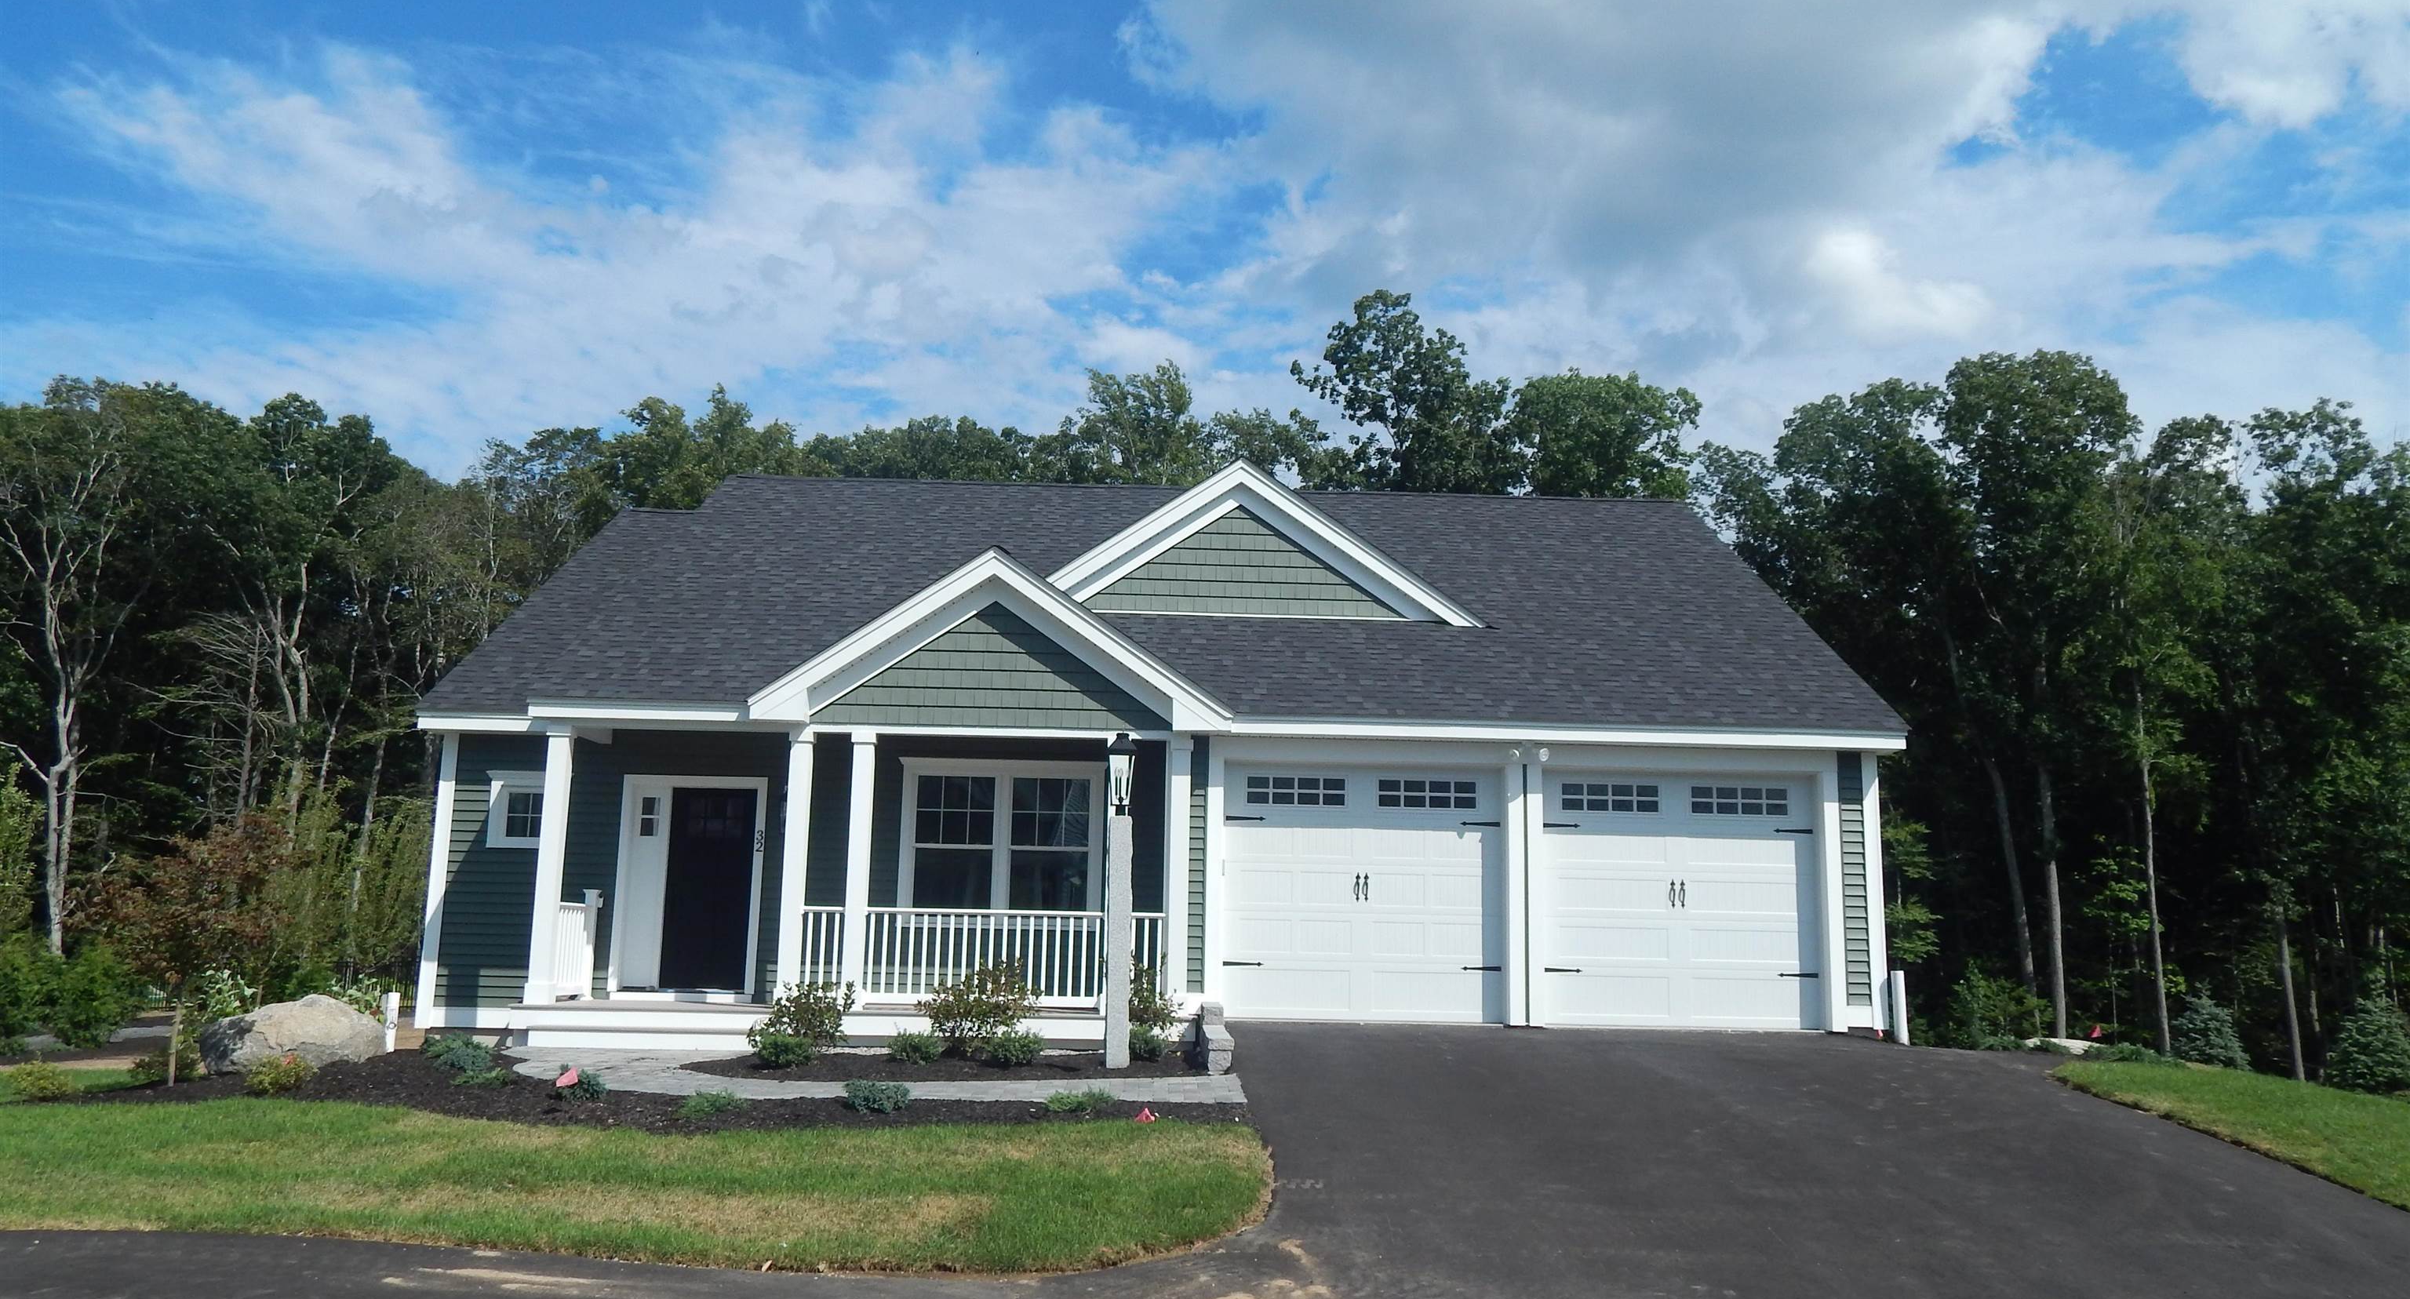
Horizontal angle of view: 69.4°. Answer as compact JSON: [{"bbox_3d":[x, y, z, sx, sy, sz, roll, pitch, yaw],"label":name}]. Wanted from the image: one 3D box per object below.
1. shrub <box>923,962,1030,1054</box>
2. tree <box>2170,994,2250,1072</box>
[{"bbox_3d":[-2.002,3.185,15.425,0.914,0.801,0.850,1,-10,-2],"label":"shrub"},{"bbox_3d":[10.246,3.899,17.720,0.820,0.751,0.800,1,-10,-2],"label":"tree"}]

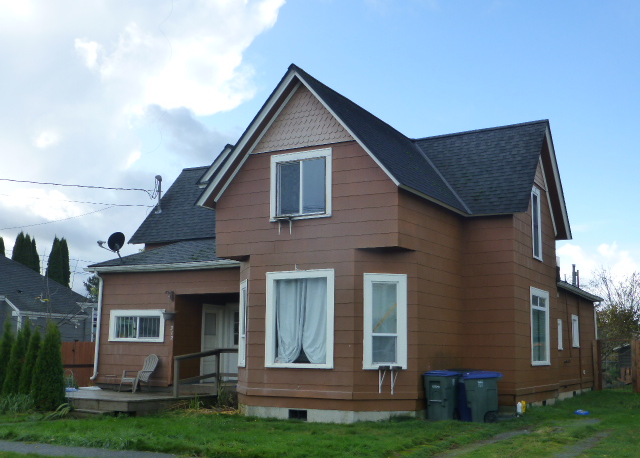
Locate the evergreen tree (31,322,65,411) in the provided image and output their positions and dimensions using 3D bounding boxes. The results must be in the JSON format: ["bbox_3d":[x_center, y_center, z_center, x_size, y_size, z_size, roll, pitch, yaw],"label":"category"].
[{"bbox_3d":[-5.891,2.976,16.539,0.764,1.922,0.764,-4,-10,30],"label":"evergreen tree"}]

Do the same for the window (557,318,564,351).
[{"bbox_3d":[7.307,3.214,23.044,0.100,0.950,0.700,-4,-10,30],"label":"window"}]

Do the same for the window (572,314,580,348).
[{"bbox_3d":[8.417,3.377,24.928,0.100,1.080,0.920,-4,-10,30],"label":"window"}]

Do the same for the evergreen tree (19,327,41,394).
[{"bbox_3d":[-6.622,3.171,17.676,0.700,1.801,0.700,-4,-10,30],"label":"evergreen tree"}]

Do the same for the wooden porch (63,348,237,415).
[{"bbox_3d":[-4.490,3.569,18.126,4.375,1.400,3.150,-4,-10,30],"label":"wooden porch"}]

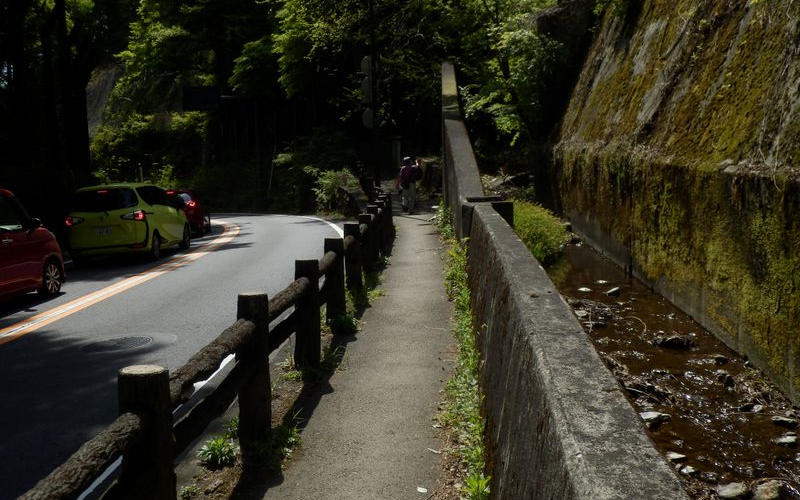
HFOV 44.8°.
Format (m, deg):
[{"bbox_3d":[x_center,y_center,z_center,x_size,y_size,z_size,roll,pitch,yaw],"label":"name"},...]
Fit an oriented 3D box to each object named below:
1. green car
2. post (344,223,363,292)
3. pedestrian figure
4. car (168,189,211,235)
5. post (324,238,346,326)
[{"bbox_3d":[-5.860,-0.680,21.400,1.700,1.680,4.240,-4,6,2],"label":"green car"},{"bbox_3d":[-0.545,0.099,11.300,0.170,0.810,0.170,-1,6,2],"label":"post"},{"bbox_3d":[0.228,-1.887,28.400,0.550,1.670,0.450,-1,6,0],"label":"pedestrian figure"},{"bbox_3d":[-6.700,-1.130,29.300,1.700,1.470,4.100,-4,5,-7],"label":"car"},{"bbox_3d":[-0.623,0.302,9.300,0.170,0.810,0.170,-1,6,2],"label":"post"}]

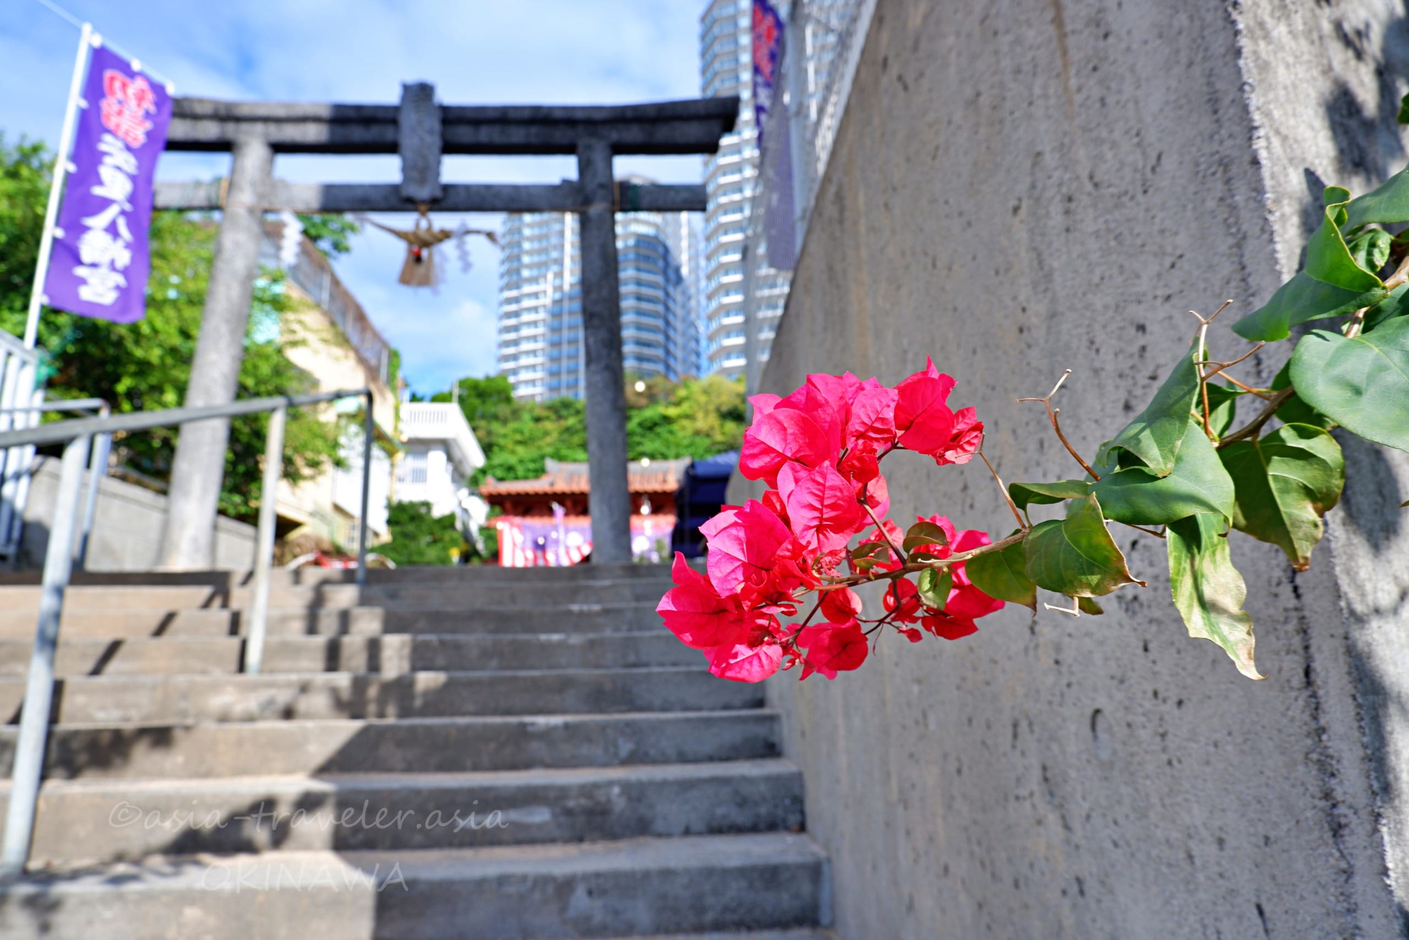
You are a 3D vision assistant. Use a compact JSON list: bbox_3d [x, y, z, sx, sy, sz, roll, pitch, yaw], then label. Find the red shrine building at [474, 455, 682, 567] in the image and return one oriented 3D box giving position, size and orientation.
[{"bbox_3d":[-2.542,2.324,26.430,7.000,5.500,5.800,-1,-13,-2],"label":"red shrine building"}]

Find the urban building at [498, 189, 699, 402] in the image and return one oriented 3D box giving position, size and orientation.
[{"bbox_3d":[-22.955,-7.539,198.450,33.000,101.500,33.000,-5,-13,18],"label":"urban building"}]

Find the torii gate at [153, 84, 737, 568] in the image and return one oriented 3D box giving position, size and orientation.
[{"bbox_3d":[-1.938,-1.045,6.080,4.380,3.550,0.420,-1,-13,-3],"label":"torii gate"}]

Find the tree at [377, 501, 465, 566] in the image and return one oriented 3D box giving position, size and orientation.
[{"bbox_3d":[-5.988,2.184,18.994,1.900,3.000,1.800,-1,-13,-3],"label":"tree"}]

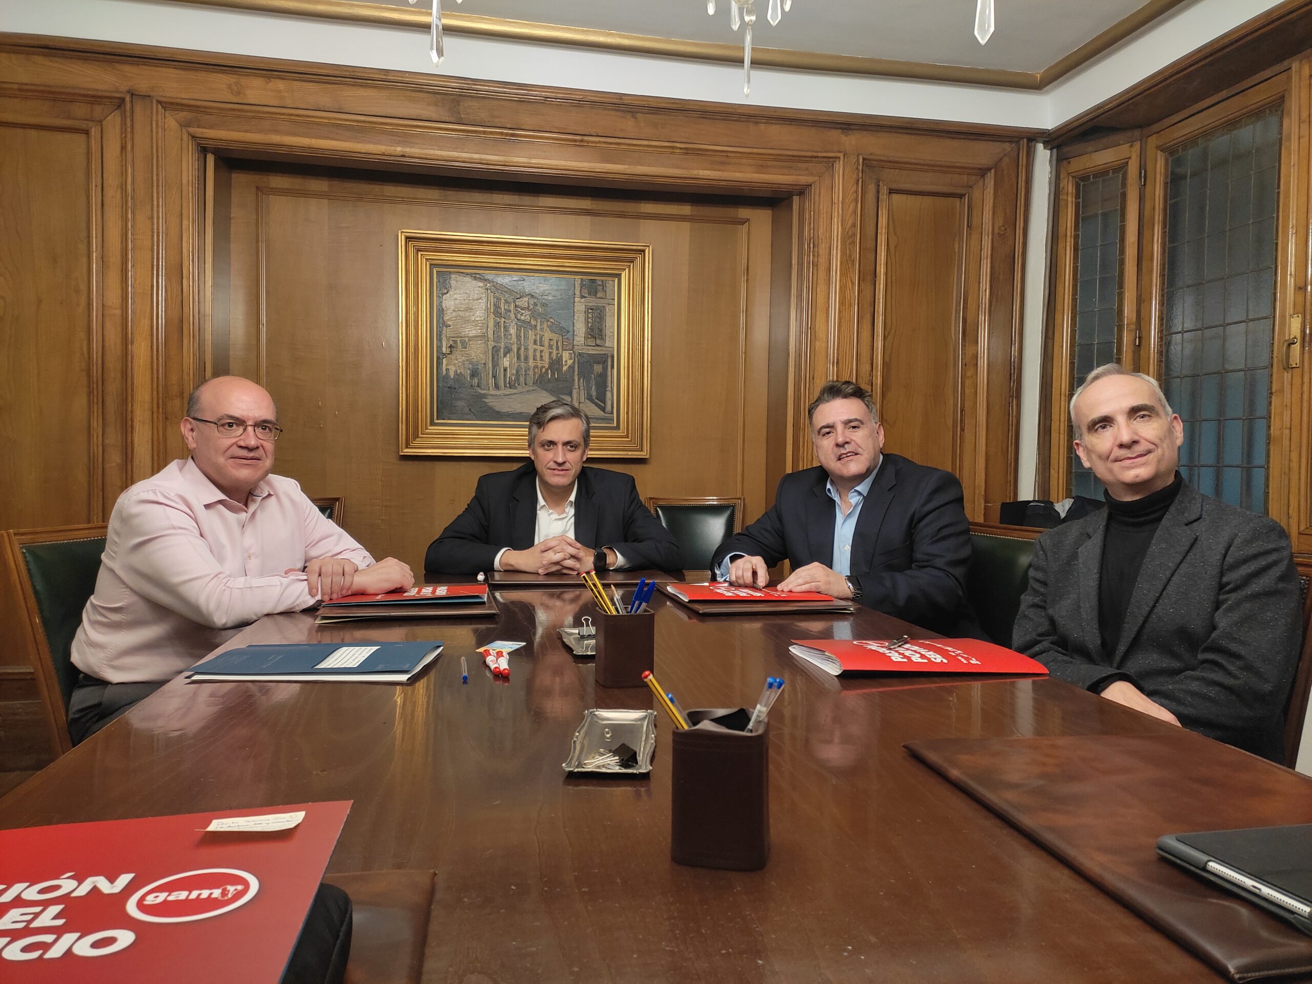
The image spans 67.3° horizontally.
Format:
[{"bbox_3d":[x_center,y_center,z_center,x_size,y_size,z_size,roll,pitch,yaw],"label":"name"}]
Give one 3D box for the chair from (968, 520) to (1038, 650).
[{"bbox_3d":[0.491,0.540,2.163,0.550,0.930,0.450,1,2,-13],"label":"chair"}]

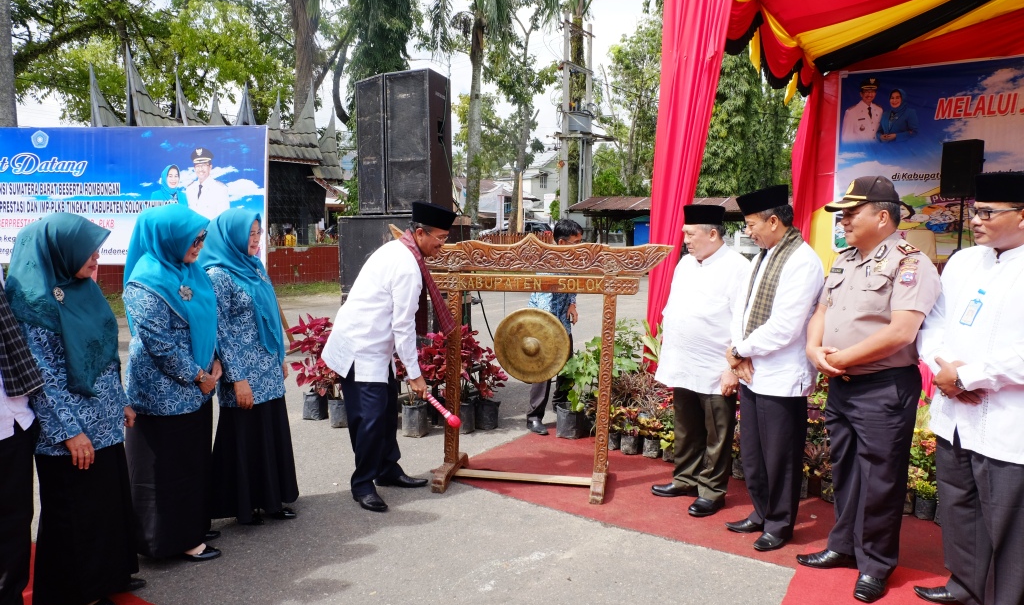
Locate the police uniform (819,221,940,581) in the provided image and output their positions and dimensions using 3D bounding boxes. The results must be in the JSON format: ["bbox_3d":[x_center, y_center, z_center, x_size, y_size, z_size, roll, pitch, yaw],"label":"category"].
[{"bbox_3d":[1.602,0.409,3.000,0.330,1.470,0.500,-3,6,-29],"label":"police uniform"}]

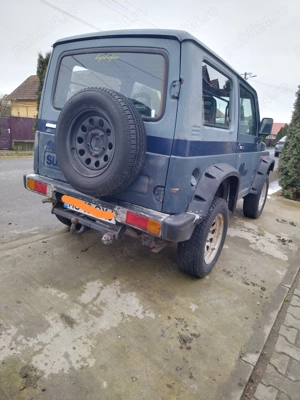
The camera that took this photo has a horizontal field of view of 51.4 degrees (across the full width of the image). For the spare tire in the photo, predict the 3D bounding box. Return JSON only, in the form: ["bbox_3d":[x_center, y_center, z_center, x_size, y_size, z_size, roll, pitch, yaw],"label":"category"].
[{"bbox_3d":[-0.332,-0.367,2.033,0.656,0.656,0.190,16,18,28],"label":"spare tire"}]

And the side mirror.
[{"bbox_3d":[1.271,-0.804,3.431,0.135,0.185,0.085,16,18,28],"label":"side mirror"}]

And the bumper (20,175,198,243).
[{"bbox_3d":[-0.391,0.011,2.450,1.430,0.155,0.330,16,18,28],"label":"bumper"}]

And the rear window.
[{"bbox_3d":[-0.322,-0.822,2.205,0.960,0.420,0.040,16,13,28],"label":"rear window"}]

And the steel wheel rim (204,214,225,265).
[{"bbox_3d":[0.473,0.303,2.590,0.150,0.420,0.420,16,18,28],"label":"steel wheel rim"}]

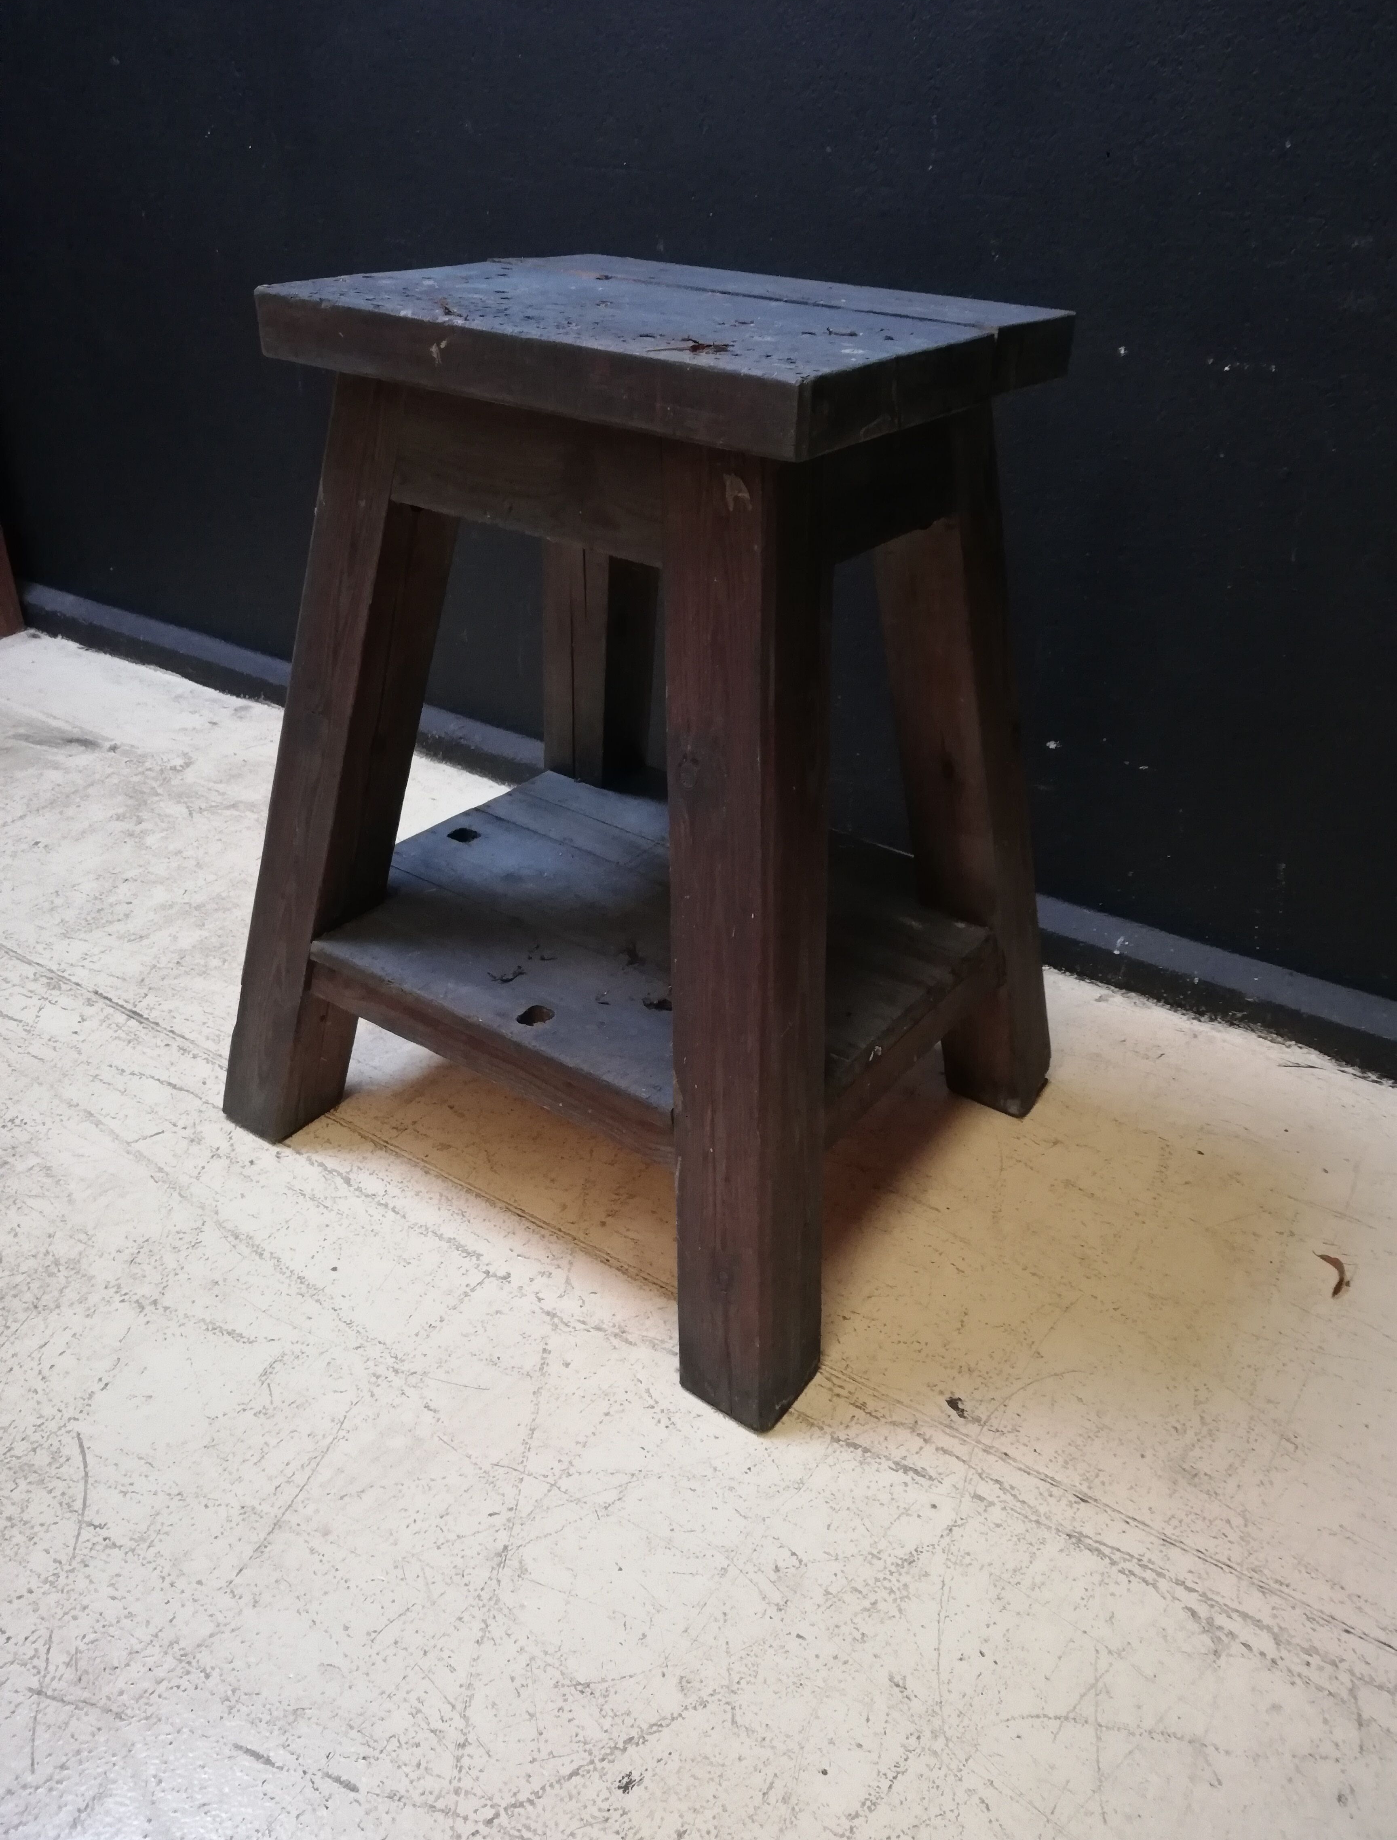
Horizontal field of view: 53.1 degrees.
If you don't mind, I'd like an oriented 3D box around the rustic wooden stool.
[{"bbox_3d":[-0.028,-0.115,1.011,0.520,0.610,0.459,22,36,29],"label":"rustic wooden stool"}]

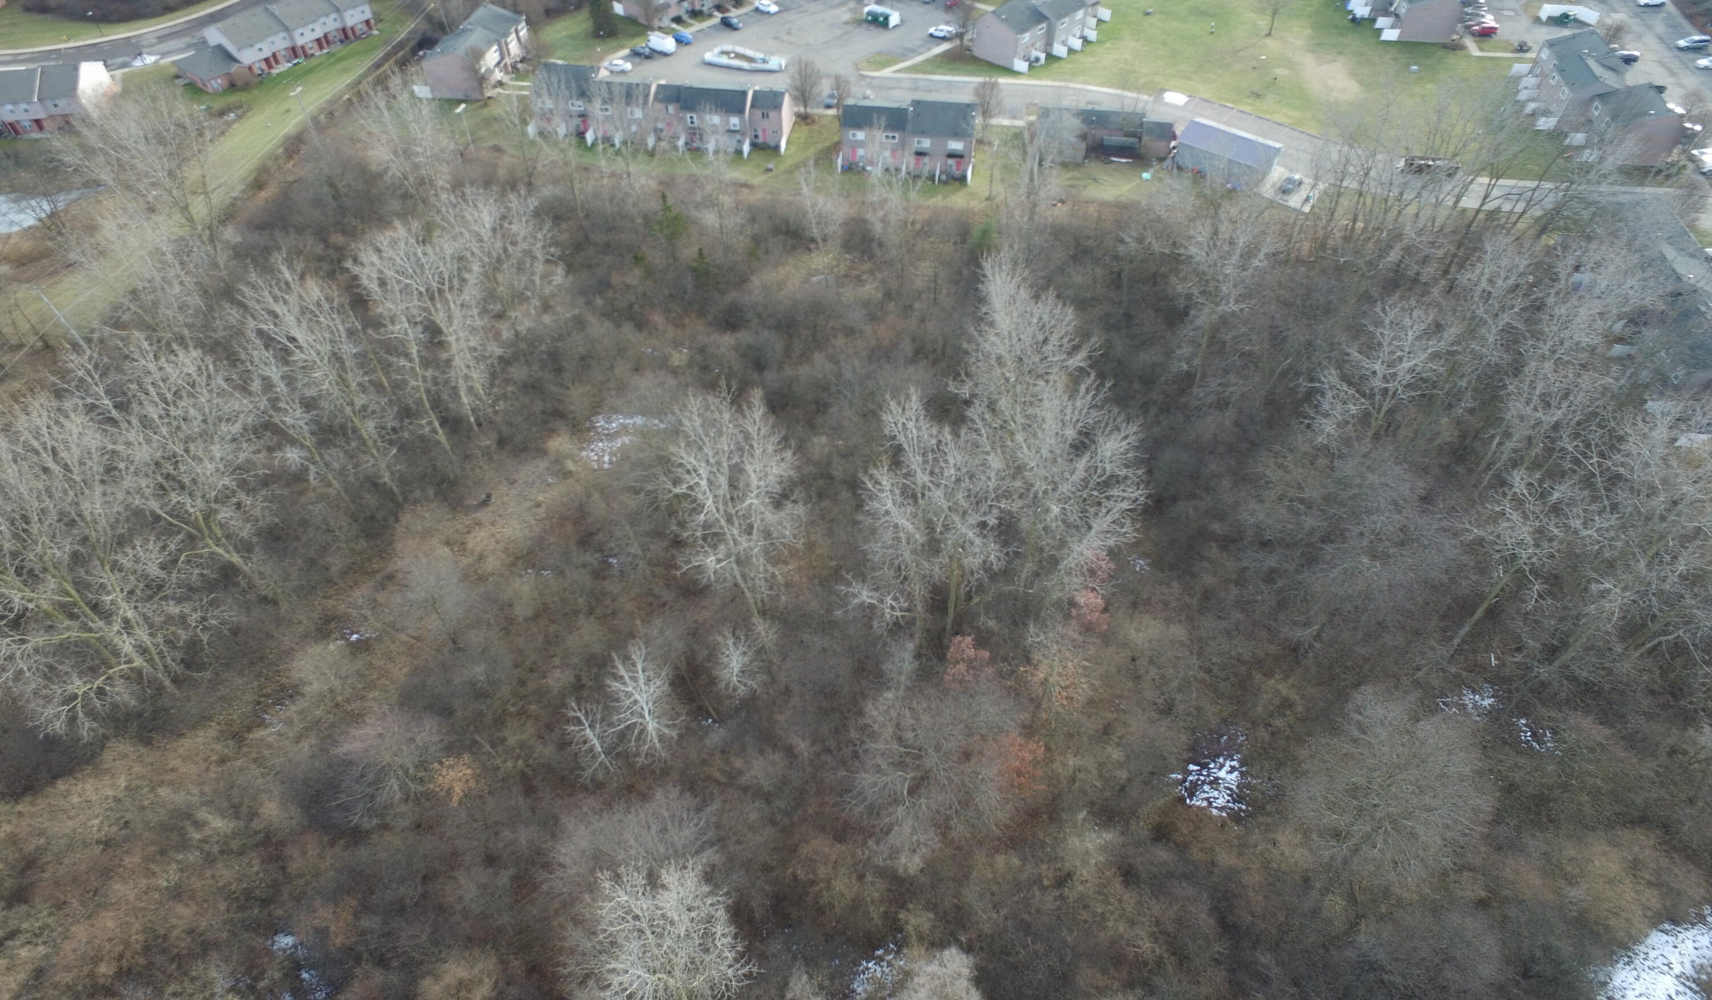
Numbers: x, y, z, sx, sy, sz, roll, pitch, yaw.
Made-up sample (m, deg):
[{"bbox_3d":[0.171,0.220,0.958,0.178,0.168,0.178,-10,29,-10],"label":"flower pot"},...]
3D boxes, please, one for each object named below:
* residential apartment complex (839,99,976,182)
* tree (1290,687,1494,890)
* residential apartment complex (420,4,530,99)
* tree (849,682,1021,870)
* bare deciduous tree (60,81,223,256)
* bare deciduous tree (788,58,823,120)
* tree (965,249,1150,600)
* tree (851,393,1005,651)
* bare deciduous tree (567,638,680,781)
[{"bbox_3d":[7.980,-52.950,141.640,18.900,7.630,9.030,7,47,7],"label":"residential apartment complex"},{"bbox_3d":[36.270,20.050,68.130,12.200,13.200,13.400,0,46,0],"label":"tree"},{"bbox_3d":[-61.860,-73.490,161.750,9.730,7.630,19.670,6,47,6],"label":"residential apartment complex"},{"bbox_3d":[5.720,19.210,70.440,12.000,10.500,12.000,-1,47,0],"label":"tree"},{"bbox_3d":[-84.840,-38.760,119.820,15.300,20.800,14.000,0,46,0],"label":"bare deciduous tree"},{"bbox_3d":[-7.400,-60.140,145.240,5.400,9.200,5.400,-1,47,0],"label":"bare deciduous tree"},{"bbox_3d":[14.430,-4.200,78.750,13.500,30.000,14.000,-1,47,0],"label":"tree"},{"bbox_3d":[5.540,2.660,74.220,11.000,27.500,10.500,-1,47,0],"label":"tree"},{"bbox_3d":[-16.940,15.490,72.200,7.500,13.500,6.500,-1,47,0],"label":"bare deciduous tree"}]

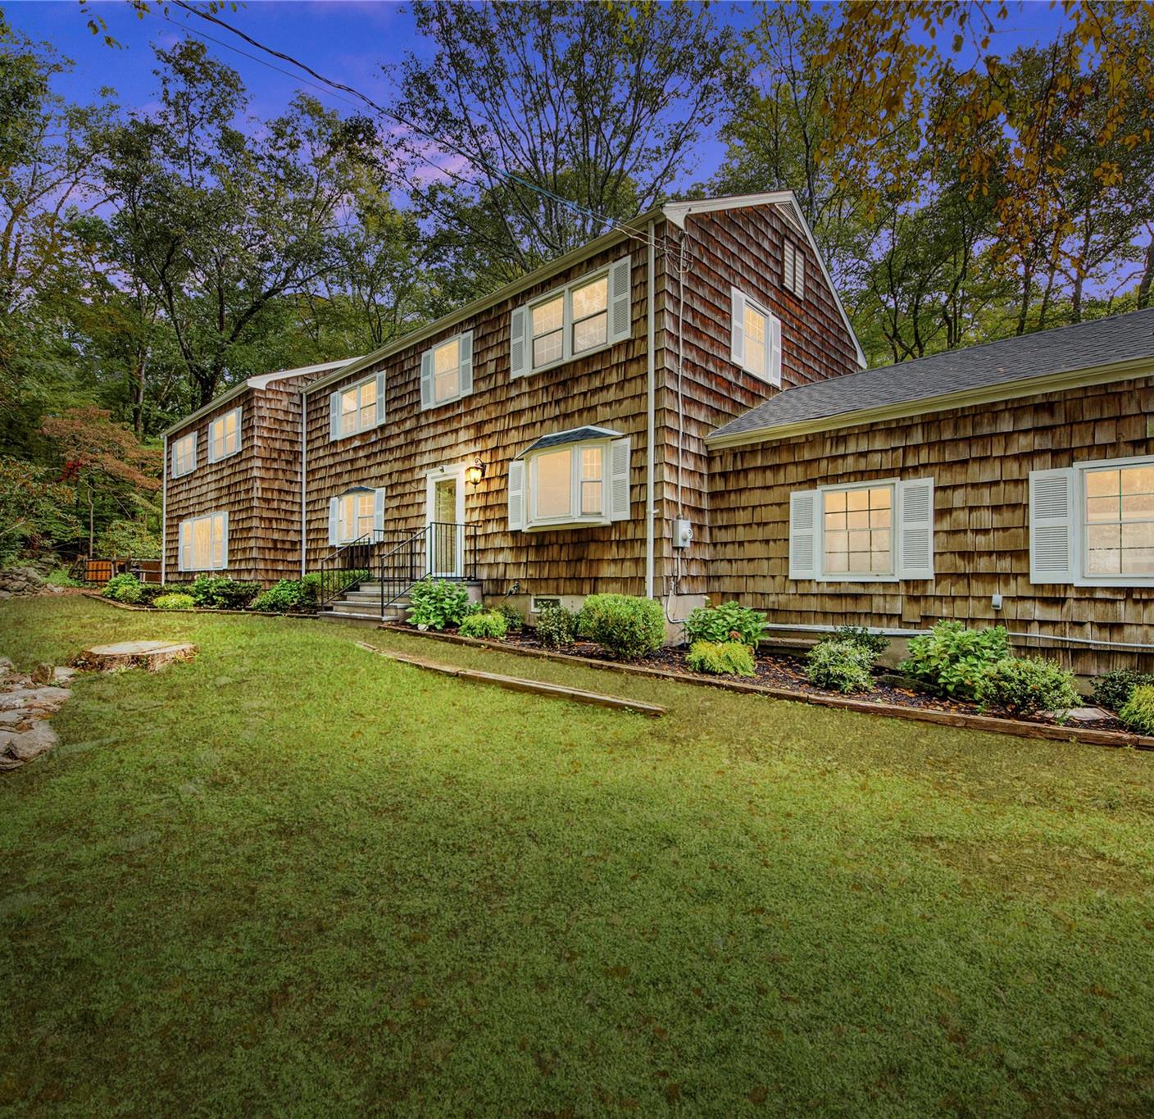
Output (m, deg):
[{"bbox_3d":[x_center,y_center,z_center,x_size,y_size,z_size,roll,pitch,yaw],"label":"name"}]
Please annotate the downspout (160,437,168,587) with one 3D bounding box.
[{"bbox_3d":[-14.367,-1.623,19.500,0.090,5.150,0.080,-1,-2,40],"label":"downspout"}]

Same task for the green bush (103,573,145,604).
[{"bbox_3d":[-12.896,0.820,15.900,0.980,0.880,0.950,-1,-2,40],"label":"green bush"}]

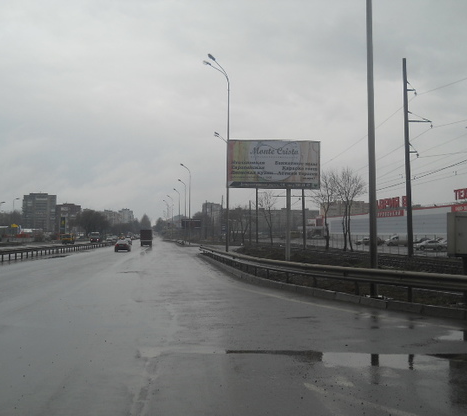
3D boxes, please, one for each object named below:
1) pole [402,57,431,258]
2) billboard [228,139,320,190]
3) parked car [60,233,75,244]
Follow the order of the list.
[{"bbox_3d":[15.102,-4.117,54.000,2.300,16.400,0.450,0,-3,-9],"label":"pole"},{"bbox_3d":[2.728,-2.885,44.149,6.150,3.150,0.350,0,-3,-6],"label":"billboard"},{"bbox_3d":[-31.869,5.987,126.481,2.000,2.100,4.900,0,-3,-6],"label":"parked car"}]

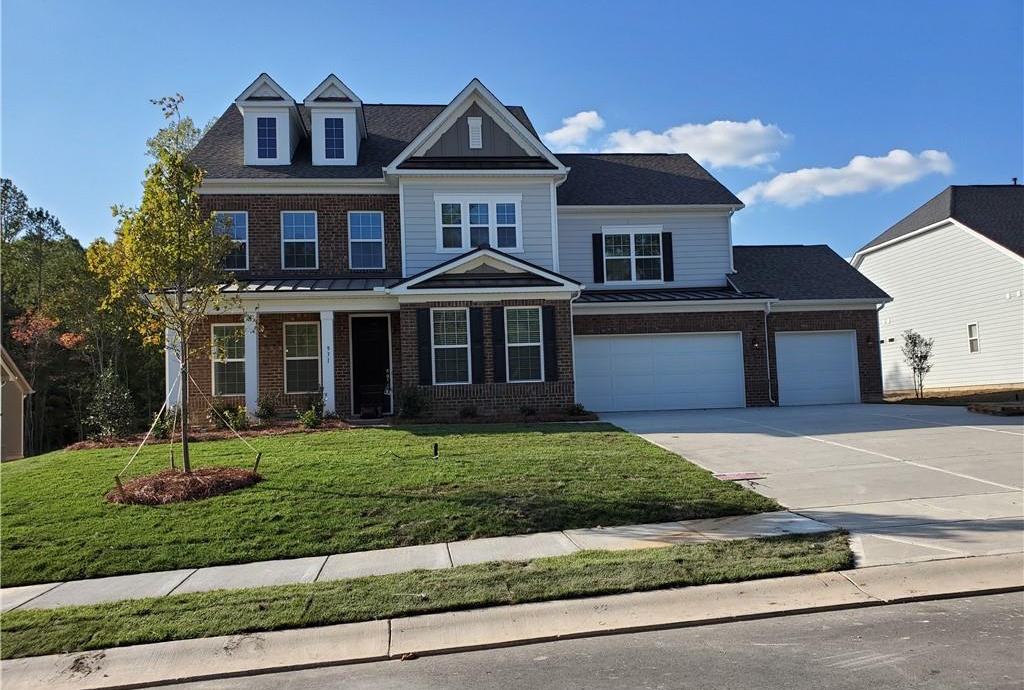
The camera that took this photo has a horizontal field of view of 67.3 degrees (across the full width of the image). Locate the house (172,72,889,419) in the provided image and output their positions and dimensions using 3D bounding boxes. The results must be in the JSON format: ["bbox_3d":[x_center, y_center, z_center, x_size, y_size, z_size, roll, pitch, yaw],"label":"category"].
[{"bbox_3d":[0.574,-3.183,26.145,19.950,10.850,15.300,-2,-3,-7],"label":"house"}]

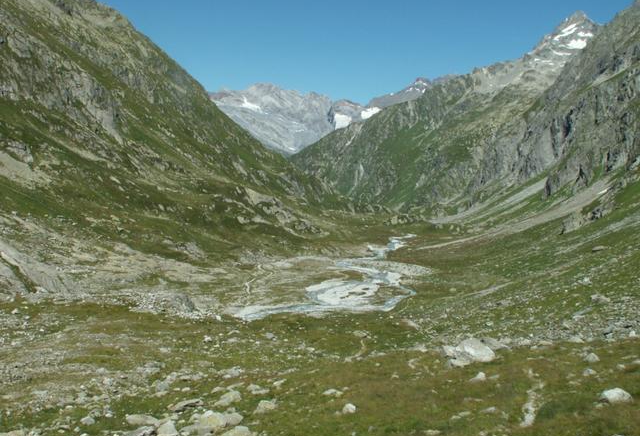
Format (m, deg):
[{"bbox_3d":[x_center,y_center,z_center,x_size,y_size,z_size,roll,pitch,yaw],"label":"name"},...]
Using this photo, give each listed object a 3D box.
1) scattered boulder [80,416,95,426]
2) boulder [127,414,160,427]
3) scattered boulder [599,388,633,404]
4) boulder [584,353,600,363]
[{"bbox_3d":[-9.123,7.985,25.392,0.533,0.362,0.453,-1,3,-20],"label":"scattered boulder"},{"bbox_3d":[-7.009,7.996,25.551,1.226,0.404,0.858,-1,3,-16],"label":"boulder"},{"bbox_3d":[12.330,7.448,27.000,1.419,0.603,1.064,1,3,25],"label":"scattered boulder"},{"bbox_3d":[19.371,9.917,46.000,1.137,0.677,0.910,1,3,23],"label":"boulder"}]

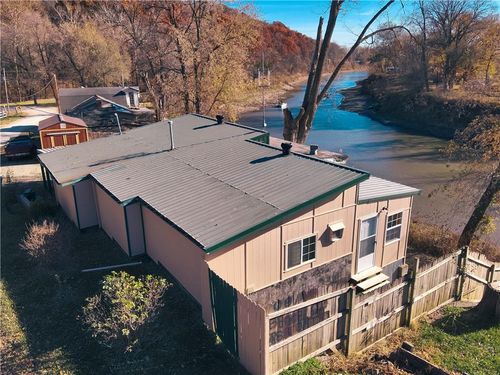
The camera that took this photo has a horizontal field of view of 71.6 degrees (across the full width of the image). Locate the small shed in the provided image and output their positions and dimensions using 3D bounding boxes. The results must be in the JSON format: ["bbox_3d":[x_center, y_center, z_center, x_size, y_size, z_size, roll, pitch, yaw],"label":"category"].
[{"bbox_3d":[-14.317,-3.859,26.545,3.050,2.600,3.700,-9,21,-27],"label":"small shed"}]

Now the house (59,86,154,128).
[{"bbox_3d":[-17.585,-9.653,42.191,10.800,4.600,10.500,-8,20,-24],"label":"house"}]

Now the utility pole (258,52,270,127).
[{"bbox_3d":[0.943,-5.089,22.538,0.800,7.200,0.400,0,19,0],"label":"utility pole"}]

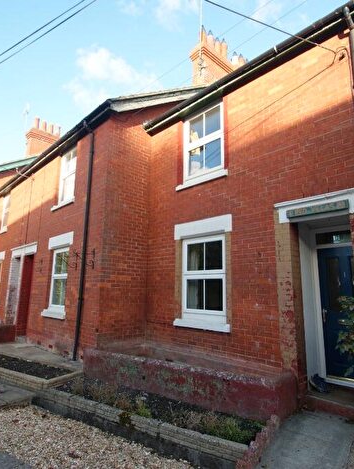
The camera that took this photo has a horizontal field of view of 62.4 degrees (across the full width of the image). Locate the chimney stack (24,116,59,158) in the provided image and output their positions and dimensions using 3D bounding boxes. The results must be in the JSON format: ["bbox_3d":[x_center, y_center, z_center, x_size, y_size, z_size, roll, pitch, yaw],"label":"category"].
[{"bbox_3d":[-6.830,-4.750,15.090,1.615,2.204,0.618,12,-16,-43],"label":"chimney stack"}]

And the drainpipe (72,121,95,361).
[{"bbox_3d":[-2.062,-0.047,6.256,0.325,5.121,0.091,12,-16,-43],"label":"drainpipe"}]

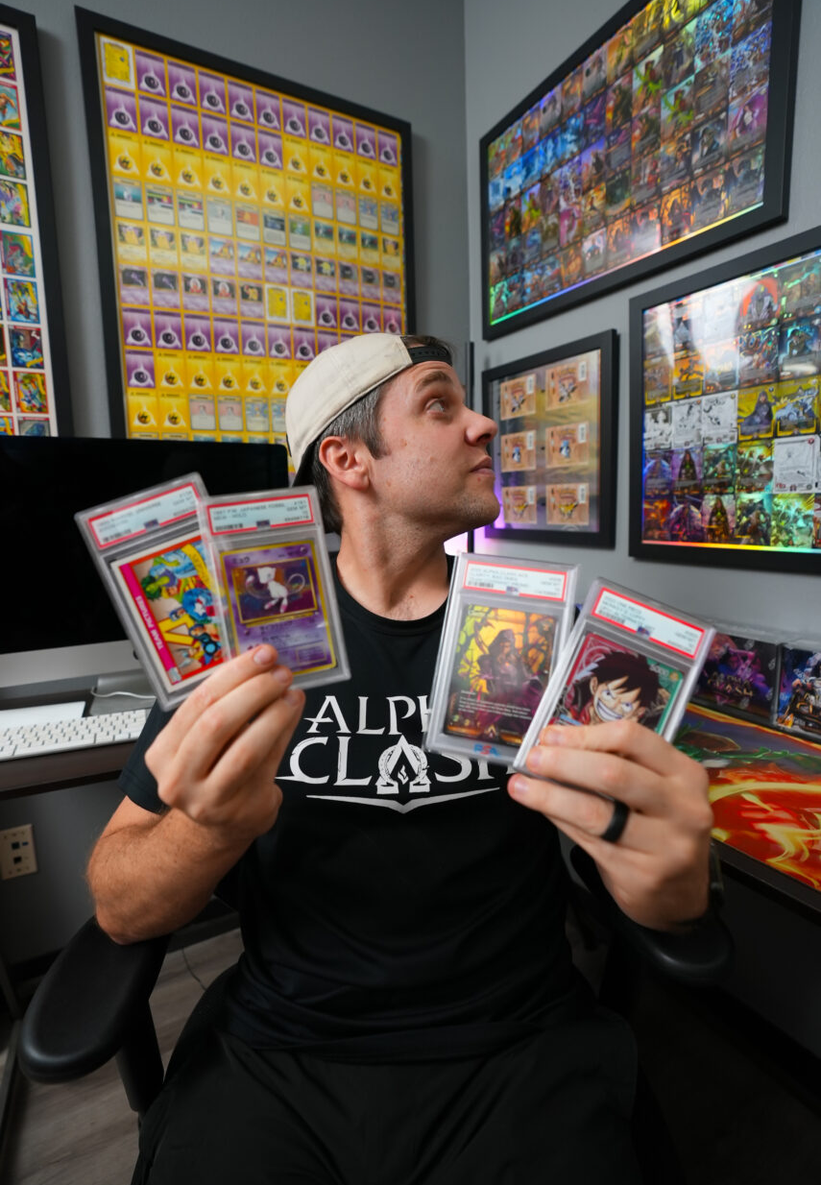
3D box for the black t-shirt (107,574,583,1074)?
[{"bbox_3d":[-0.015,0.210,0.630,0.540,0.520,0.300,-1,2,0],"label":"black t-shirt"}]

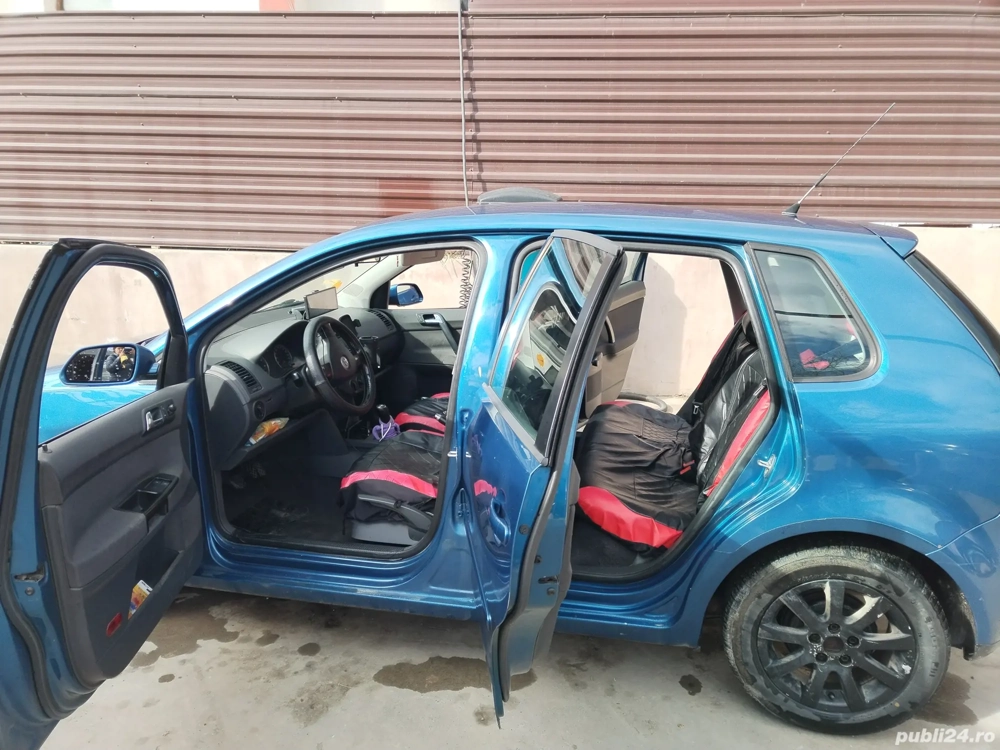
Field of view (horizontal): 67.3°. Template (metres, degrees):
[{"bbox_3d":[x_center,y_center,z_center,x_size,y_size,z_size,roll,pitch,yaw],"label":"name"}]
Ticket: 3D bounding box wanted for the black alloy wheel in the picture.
[{"bbox_3d":[0.921,0.708,2.096,0.580,0.580,0.190,1,14,15],"label":"black alloy wheel"}]

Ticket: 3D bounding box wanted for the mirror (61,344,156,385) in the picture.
[{"bbox_3d":[-1.176,-0.033,2.250,0.240,0.128,0.120,-4,13,-6],"label":"mirror"}]

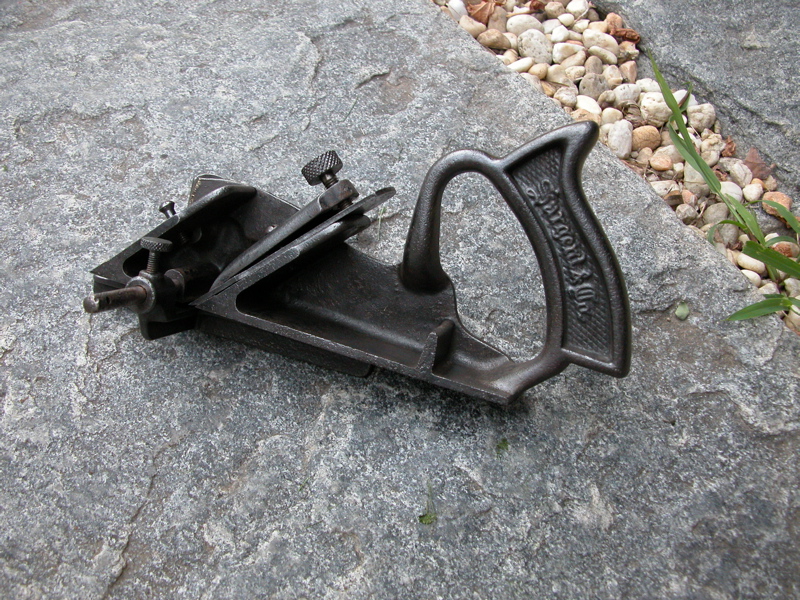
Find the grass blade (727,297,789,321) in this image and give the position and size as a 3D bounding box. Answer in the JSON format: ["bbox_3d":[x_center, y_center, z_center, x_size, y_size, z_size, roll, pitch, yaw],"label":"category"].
[{"bbox_3d":[0.178,0.004,0.402,0.034,0.008,0.009,-10,47,-9],"label":"grass blade"}]

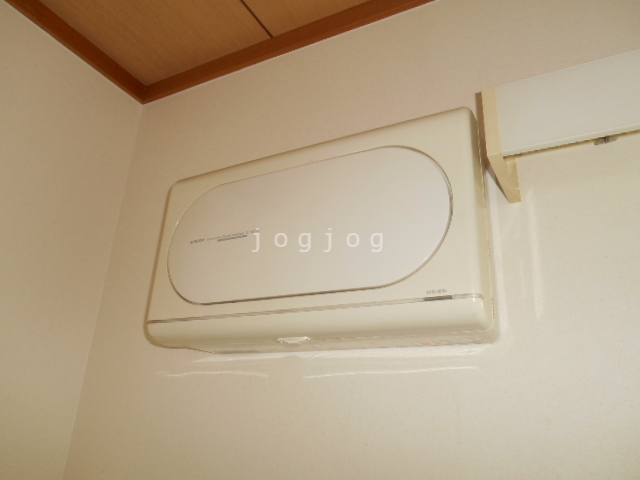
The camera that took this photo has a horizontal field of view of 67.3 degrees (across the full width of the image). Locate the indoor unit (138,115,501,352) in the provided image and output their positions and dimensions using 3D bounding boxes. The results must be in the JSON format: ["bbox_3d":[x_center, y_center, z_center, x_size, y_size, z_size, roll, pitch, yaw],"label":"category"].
[{"bbox_3d":[-0.013,0.020,0.993,0.689,0.377,0.187,-9,-24,26],"label":"indoor unit"}]

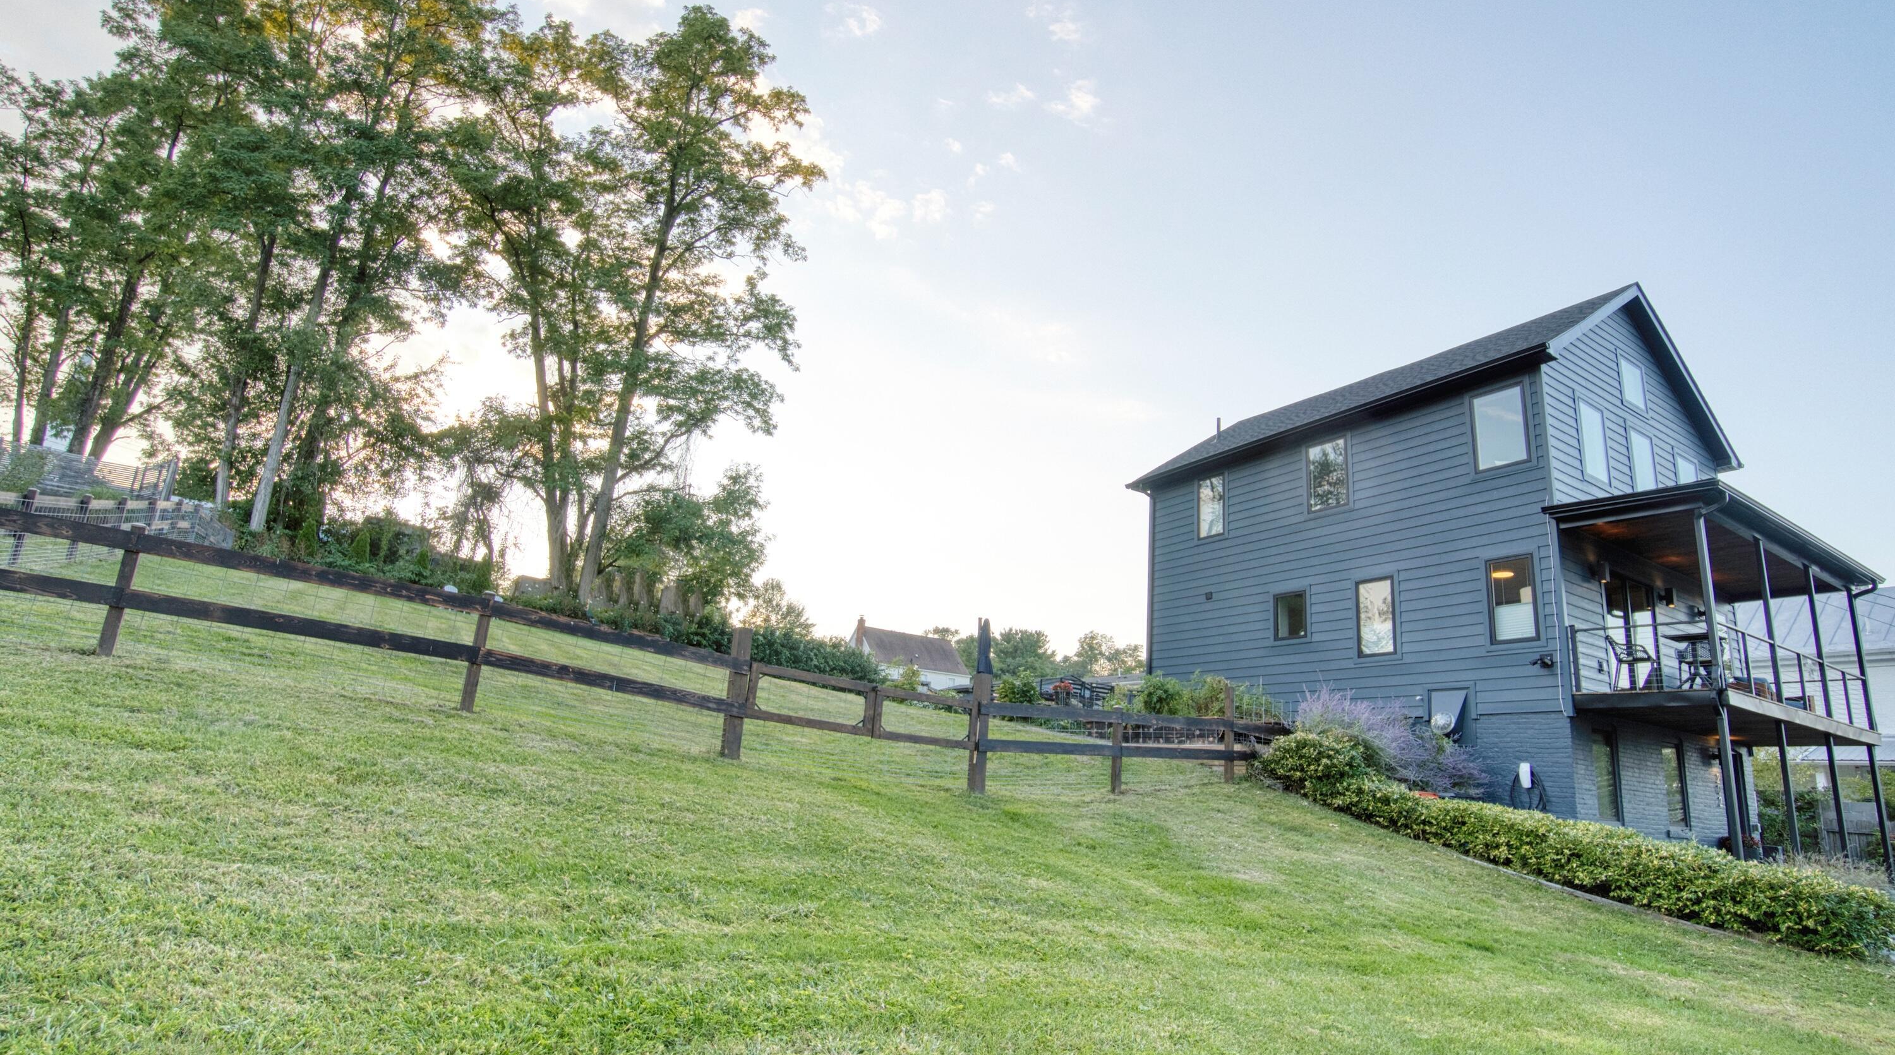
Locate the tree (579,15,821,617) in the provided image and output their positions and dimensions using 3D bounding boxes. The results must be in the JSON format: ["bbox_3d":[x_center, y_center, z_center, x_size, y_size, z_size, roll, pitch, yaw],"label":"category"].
[{"bbox_3d":[-9.048,-8.393,26.611,8.291,22.282,7.877,11,-15,-21],"label":"tree"}]

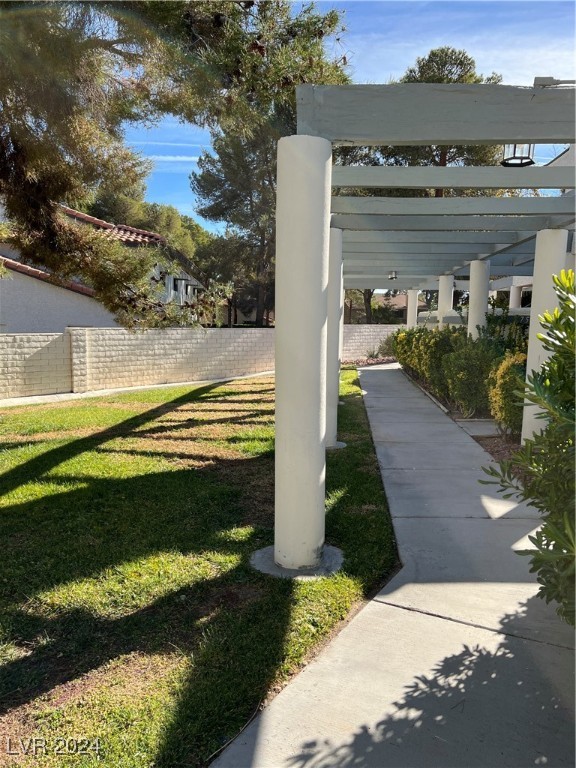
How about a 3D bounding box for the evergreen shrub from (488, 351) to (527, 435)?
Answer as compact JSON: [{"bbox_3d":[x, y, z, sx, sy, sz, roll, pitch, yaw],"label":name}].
[{"bbox_3d":[2.868,0.114,7.372,0.580,1.080,0.580,1,7,1],"label":"evergreen shrub"}]

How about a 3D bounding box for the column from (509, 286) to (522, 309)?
[{"bbox_3d":[6.810,-1.690,17.440,0.310,2.450,0.310,1,7,1],"label":"column"}]

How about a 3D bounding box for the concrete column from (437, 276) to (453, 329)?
[{"bbox_3d":[3.616,-1.246,13.286,0.310,2.450,0.310,1,7,1],"label":"concrete column"}]

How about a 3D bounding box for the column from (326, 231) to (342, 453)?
[{"bbox_3d":[0.496,-0.568,7.519,0.359,2.778,0.359,2,6,6],"label":"column"}]

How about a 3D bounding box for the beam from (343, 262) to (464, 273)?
[{"bbox_3d":[2.366,-2.585,12.622,2.550,0.170,0.110,1,6,4],"label":"beam"}]

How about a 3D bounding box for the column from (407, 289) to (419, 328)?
[{"bbox_3d":[4.289,-2.004,19.934,0.310,2.450,0.310,1,7,1],"label":"column"}]

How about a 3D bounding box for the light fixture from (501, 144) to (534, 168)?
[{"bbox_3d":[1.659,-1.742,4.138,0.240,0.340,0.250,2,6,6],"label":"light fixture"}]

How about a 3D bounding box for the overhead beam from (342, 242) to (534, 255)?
[{"bbox_3d":[2.293,-2.043,8.727,3.170,0.150,0.100,1,7,1],"label":"overhead beam"}]

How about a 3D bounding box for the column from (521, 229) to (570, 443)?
[{"bbox_3d":[3.233,-0.493,7.246,0.359,2.778,0.359,2,6,6],"label":"column"}]

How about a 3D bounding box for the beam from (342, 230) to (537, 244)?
[{"bbox_3d":[1.935,-2.124,8.422,2.550,0.170,0.110,1,6,4],"label":"beam"}]

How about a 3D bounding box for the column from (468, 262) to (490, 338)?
[{"bbox_3d":[3.589,-0.895,10.900,0.359,2.778,0.359,2,6,6],"label":"column"}]

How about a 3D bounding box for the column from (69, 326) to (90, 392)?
[{"bbox_3d":[-5.073,-0.595,14.000,0.420,1.620,0.420,6,8,40],"label":"column"}]

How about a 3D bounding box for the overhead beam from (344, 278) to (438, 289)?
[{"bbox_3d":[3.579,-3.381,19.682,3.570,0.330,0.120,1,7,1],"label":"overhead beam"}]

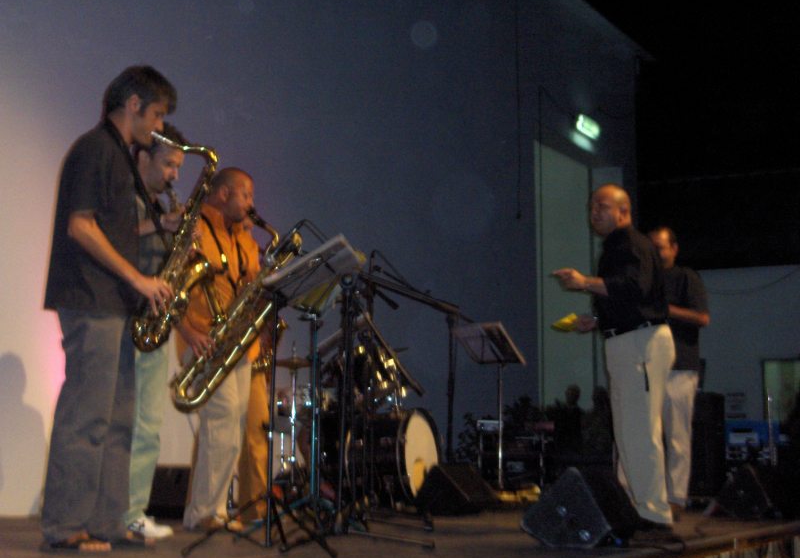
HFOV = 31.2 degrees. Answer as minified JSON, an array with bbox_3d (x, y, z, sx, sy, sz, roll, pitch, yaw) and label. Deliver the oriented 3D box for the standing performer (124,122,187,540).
[{"bbox_3d":[-1.066,0.222,6.170,0.460,1.770,0.500,-3,-8,25],"label":"standing performer"}]

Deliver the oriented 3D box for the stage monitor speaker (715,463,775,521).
[{"bbox_3d":[1.986,1.175,8.025,0.370,0.305,0.470,-4,-8,27],"label":"stage monitor speaker"}]

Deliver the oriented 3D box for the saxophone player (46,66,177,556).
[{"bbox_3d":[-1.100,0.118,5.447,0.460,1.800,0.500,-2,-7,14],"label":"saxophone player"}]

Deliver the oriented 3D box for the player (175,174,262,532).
[{"bbox_3d":[-0.880,0.332,6.912,0.400,1.730,0.480,-5,-8,32],"label":"player"}]

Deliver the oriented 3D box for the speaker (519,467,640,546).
[{"bbox_3d":[0.738,0.888,5.643,0.370,0.305,0.470,-4,-8,27],"label":"speaker"}]

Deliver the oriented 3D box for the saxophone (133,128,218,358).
[{"bbox_3d":[-0.877,-0.135,5.330,0.380,0.810,0.220,19,-2,8],"label":"saxophone"}]

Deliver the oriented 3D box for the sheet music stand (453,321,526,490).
[{"bbox_3d":[0.644,0.906,9.661,0.450,1.250,0.500,4,-8,-30],"label":"sheet music stand"}]

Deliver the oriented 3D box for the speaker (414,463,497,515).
[{"bbox_3d":[0.362,1.231,8.422,0.370,0.305,0.470,-4,-8,27],"label":"speaker"}]

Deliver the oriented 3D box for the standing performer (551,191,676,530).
[{"bbox_3d":[1.077,0.356,7.129,0.600,1.720,0.500,-1,-7,3],"label":"standing performer"}]

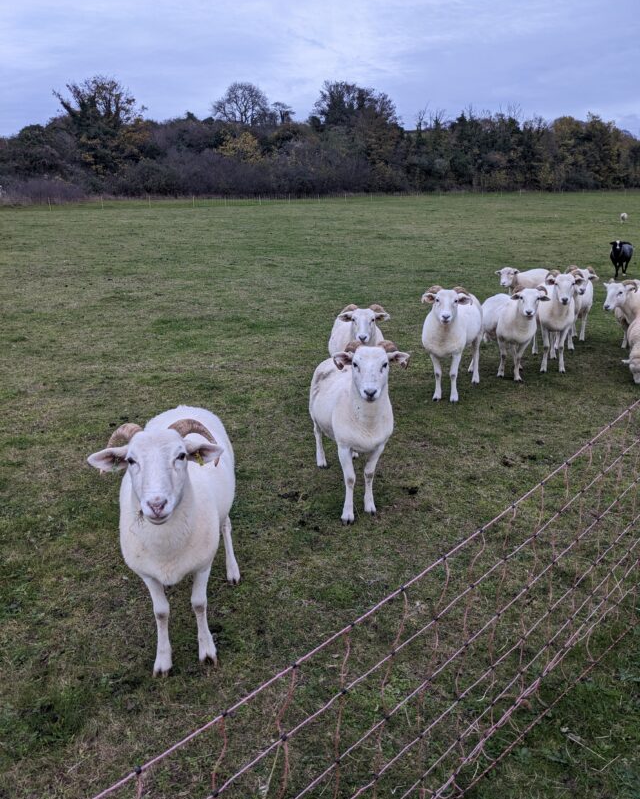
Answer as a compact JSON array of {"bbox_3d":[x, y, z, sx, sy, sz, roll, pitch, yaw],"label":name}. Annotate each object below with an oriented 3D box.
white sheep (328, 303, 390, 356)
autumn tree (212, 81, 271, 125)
[{"bbox_3d":[0.237,-0.370,4.990,0.410,0.850,1.120,-2,18,-6],"label":"white sheep"},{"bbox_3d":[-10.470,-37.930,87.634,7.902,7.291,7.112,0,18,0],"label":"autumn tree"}]

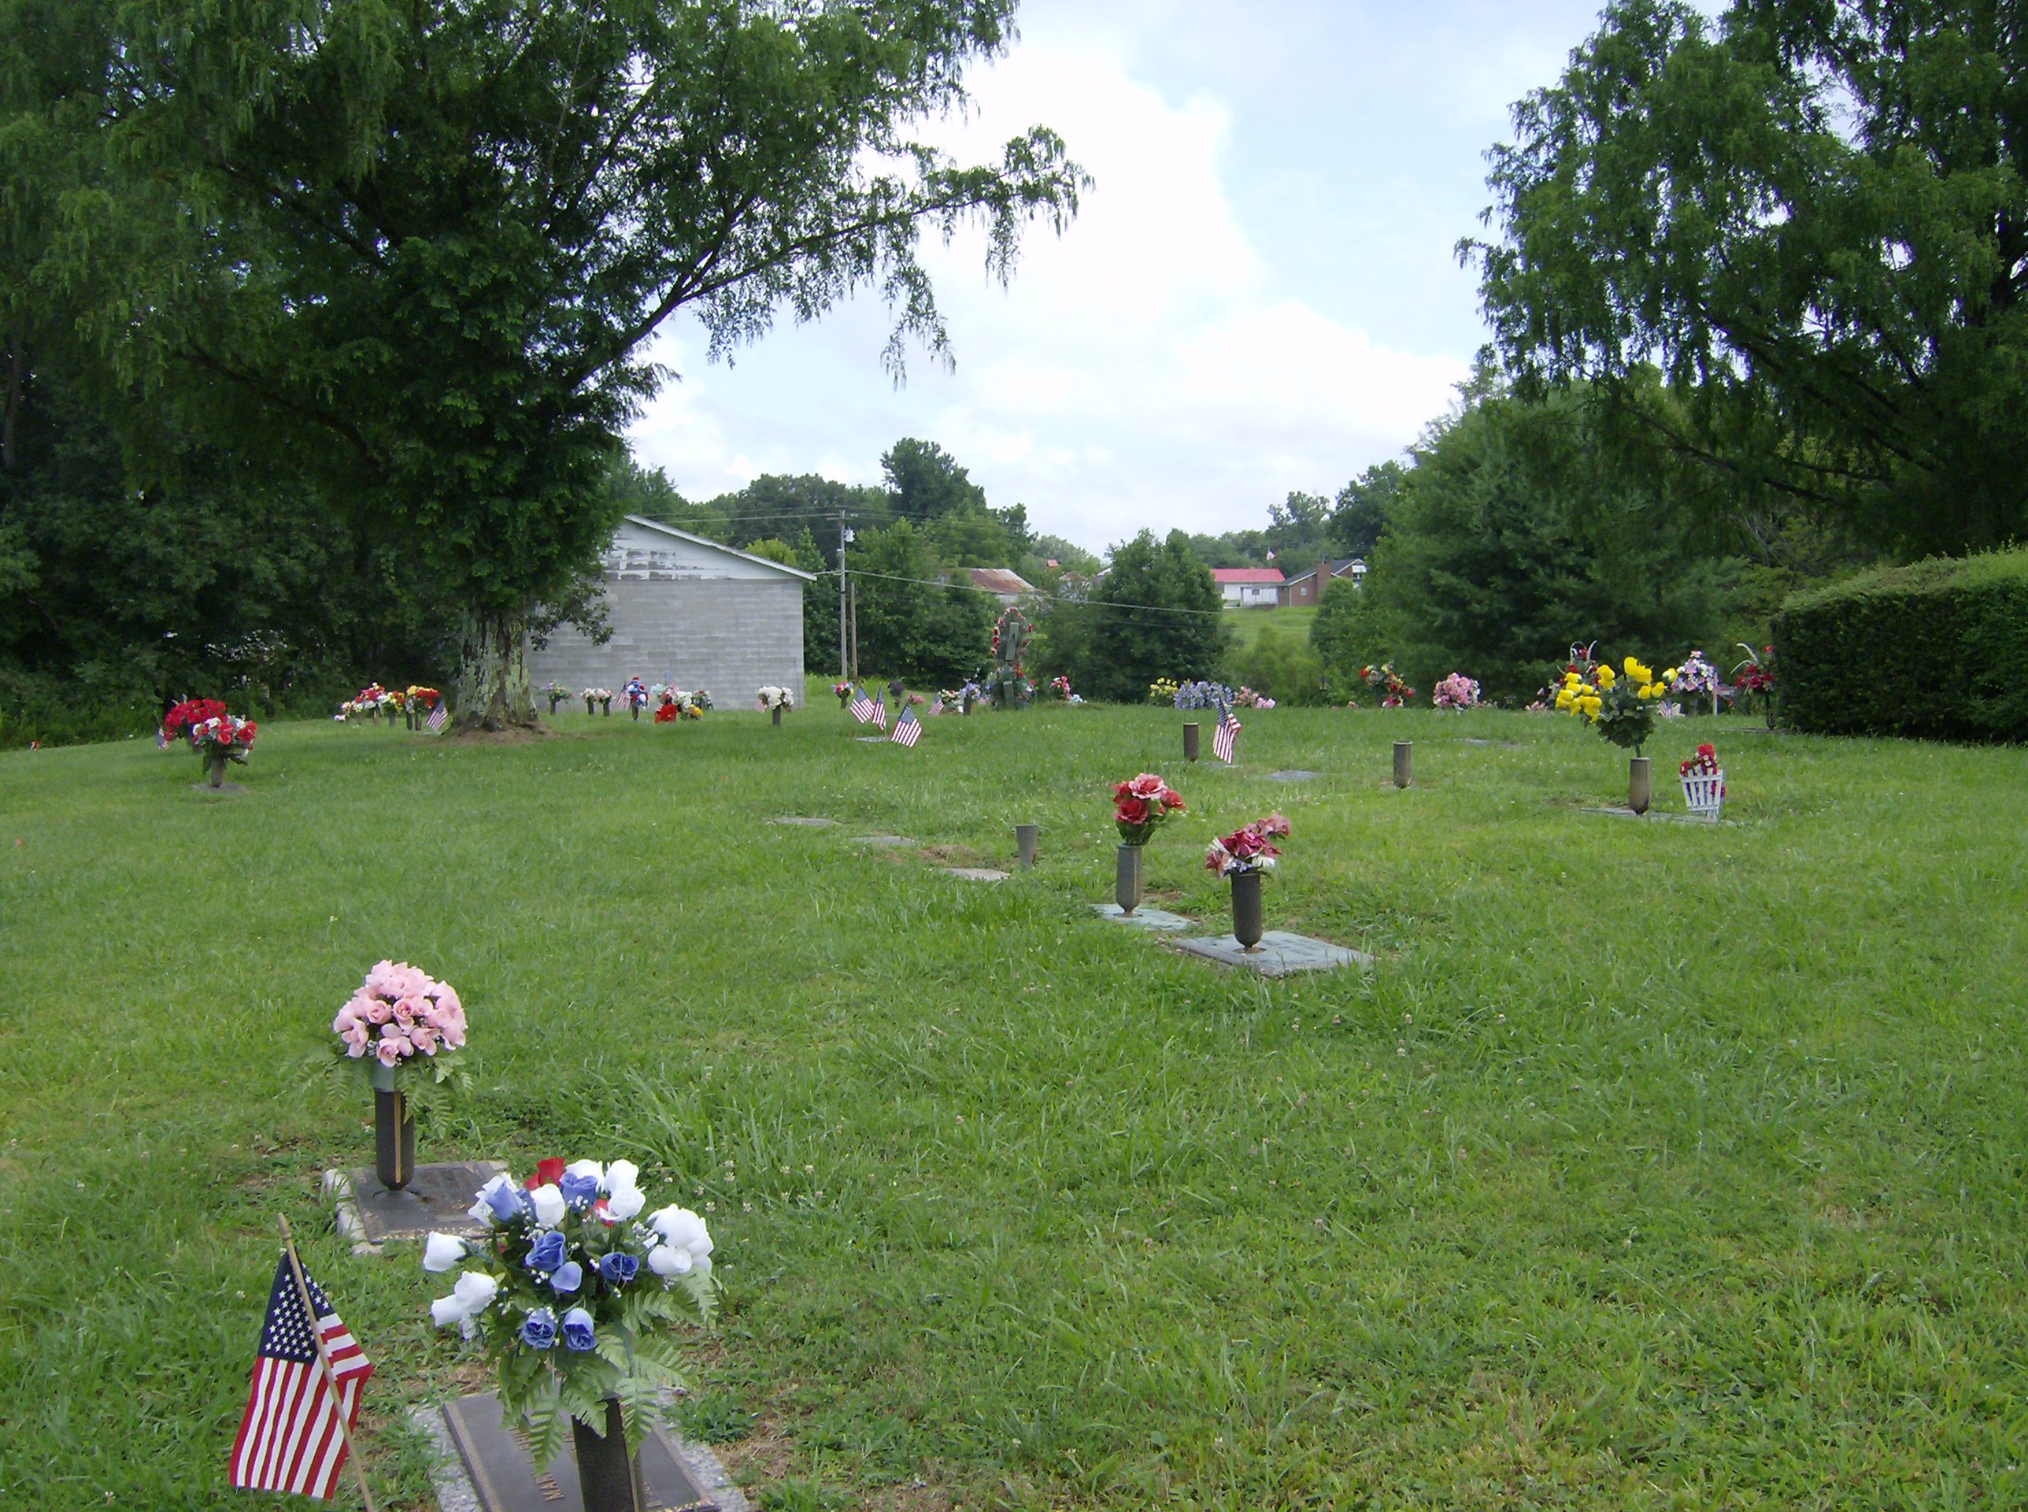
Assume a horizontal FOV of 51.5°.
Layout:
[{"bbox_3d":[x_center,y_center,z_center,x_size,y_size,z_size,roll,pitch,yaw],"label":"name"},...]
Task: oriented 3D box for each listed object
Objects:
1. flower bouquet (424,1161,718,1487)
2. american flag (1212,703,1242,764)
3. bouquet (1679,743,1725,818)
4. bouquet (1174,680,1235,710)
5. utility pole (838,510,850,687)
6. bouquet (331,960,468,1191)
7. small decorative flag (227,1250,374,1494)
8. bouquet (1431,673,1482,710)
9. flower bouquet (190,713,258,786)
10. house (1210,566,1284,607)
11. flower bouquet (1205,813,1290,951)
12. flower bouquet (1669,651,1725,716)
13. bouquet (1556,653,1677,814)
[{"bbox_3d":[-0.720,0.928,3.420,0.470,0.540,0.420,-1,3,-12],"label":"flower bouquet"},{"bbox_3d":[1.367,-0.148,13.500,0.180,0.385,0.110,1,6,6],"label":"american flag"},{"bbox_3d":[3.284,0.121,10.050,0.225,0.375,0.190,0,3,18],"label":"bouquet"},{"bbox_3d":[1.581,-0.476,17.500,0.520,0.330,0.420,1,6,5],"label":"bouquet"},{"bbox_3d":[-9.307,-8.559,115.000,0.500,9.225,0.400,0,6,-5],"label":"utility pole"},{"bbox_3d":[-1.510,0.784,5.170,0.350,0.570,0.340,-2,3,-17],"label":"bouquet"},{"bbox_3d":[-1.152,0.999,3.400,0.220,0.380,0.120,-2,6,-19],"label":"small decorative flag"},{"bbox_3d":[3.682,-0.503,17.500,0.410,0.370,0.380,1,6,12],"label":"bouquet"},{"bbox_3d":[-5.979,-0.047,15.900,0.480,0.560,0.450,-2,6,-21],"label":"flower bouquet"},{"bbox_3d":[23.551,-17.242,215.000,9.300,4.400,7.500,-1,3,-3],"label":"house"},{"bbox_3d":[0.771,0.415,6.950,0.280,0.445,0.260,1,6,6],"label":"flower bouquet"},{"bbox_3d":[5.121,-0.533,15.800,0.400,0.510,0.360,2,6,18],"label":"flower bouquet"},{"bbox_3d":[2.918,-0.111,10.200,0.590,0.790,0.480,0,3,16],"label":"bouquet"}]

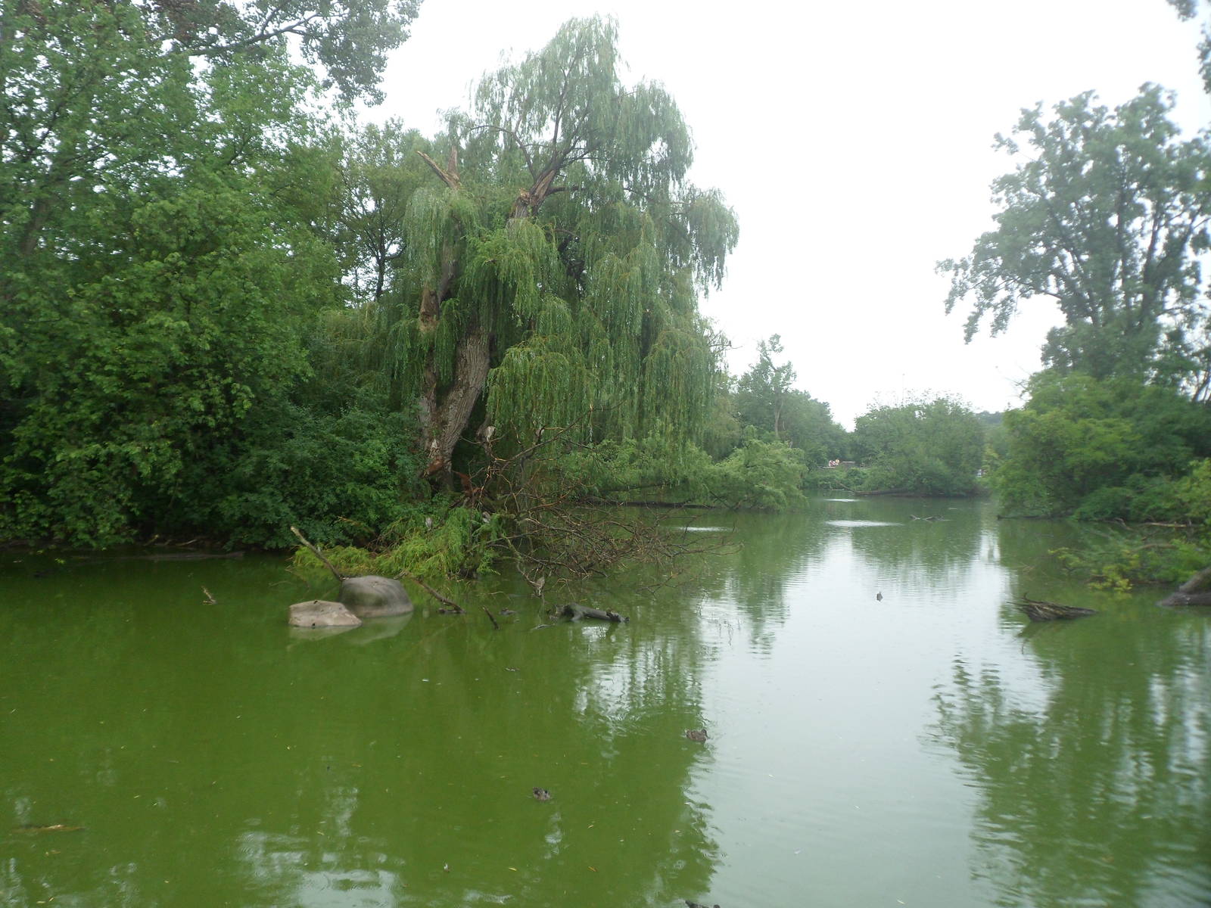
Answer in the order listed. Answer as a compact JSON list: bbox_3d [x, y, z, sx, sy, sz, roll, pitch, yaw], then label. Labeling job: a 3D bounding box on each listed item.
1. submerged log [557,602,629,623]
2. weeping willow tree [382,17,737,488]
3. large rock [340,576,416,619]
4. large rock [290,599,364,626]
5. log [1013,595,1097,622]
[{"bbox_3d":[-0.284,3.887,23.172,1.680,0.460,0.500,2,1,0],"label":"submerged log"},{"bbox_3d":[-1.870,-7.385,38.500,13.400,20.000,12.500,2,1,-3],"label":"weeping willow tree"},{"bbox_3d":[-5.649,3.514,23.410,1.700,0.920,1.450,1,1,-13],"label":"large rock"},{"bbox_3d":[-6.527,3.655,22.083,1.620,0.600,1.150,1,1,-16],"label":"large rock"},{"bbox_3d":[12.133,4.109,25.456,2.250,0.620,0.750,1,1,-22],"label":"log"}]

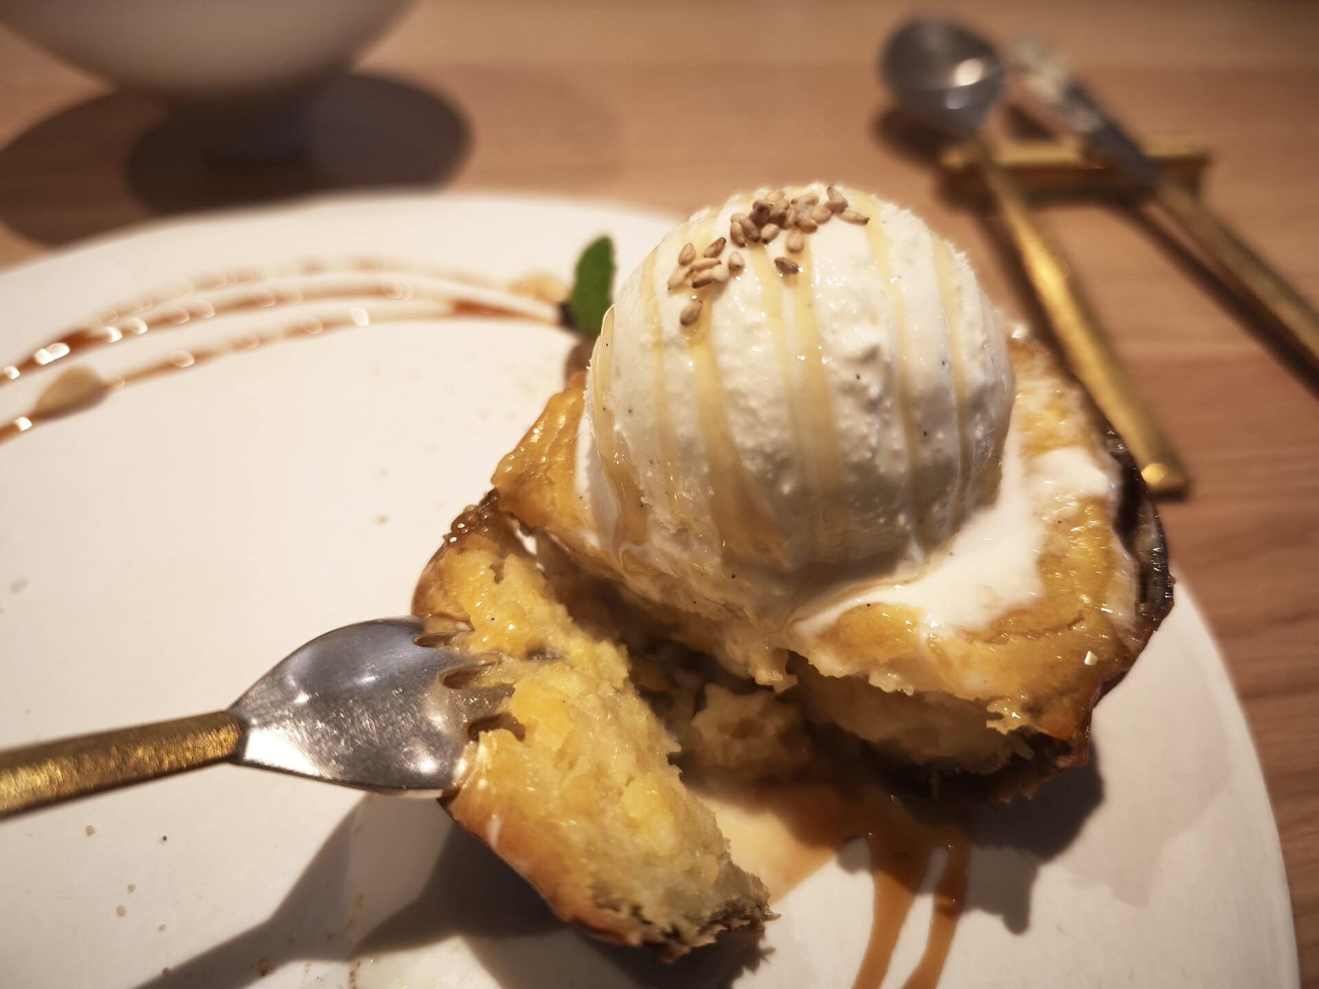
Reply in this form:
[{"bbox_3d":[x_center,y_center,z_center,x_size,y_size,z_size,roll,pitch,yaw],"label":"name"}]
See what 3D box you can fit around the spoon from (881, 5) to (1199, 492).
[{"bbox_3d":[0.094,-0.077,0.233,0.035,0.017,0.185,-4,54,-6],"label":"spoon"}]

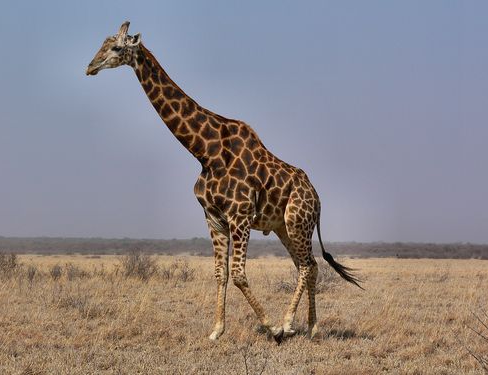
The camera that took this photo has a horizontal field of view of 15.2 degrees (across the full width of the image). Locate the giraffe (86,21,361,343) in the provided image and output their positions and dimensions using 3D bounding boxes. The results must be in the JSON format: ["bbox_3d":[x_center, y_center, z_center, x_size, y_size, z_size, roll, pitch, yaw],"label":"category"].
[{"bbox_3d":[-0.291,-0.085,26.000,3.950,4.530,0.950,1,-2,-11],"label":"giraffe"}]

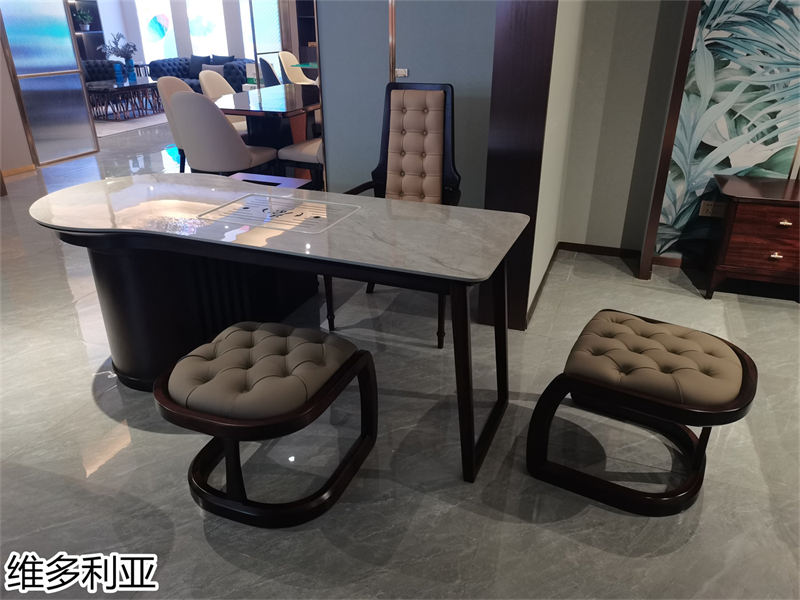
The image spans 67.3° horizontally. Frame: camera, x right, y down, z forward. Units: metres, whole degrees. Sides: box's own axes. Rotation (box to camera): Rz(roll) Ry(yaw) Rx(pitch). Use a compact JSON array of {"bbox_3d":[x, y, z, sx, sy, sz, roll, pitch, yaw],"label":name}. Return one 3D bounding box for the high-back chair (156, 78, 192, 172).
[{"bbox_3d":[-1.727,-1.475,5.301,0.580,0.900,0.520,11,27,22],"label":"high-back chair"}]

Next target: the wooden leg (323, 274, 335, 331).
[{"bbox_3d":[-0.333,-0.040,2.795,0.040,0.400,0.040,8,26,16],"label":"wooden leg"}]

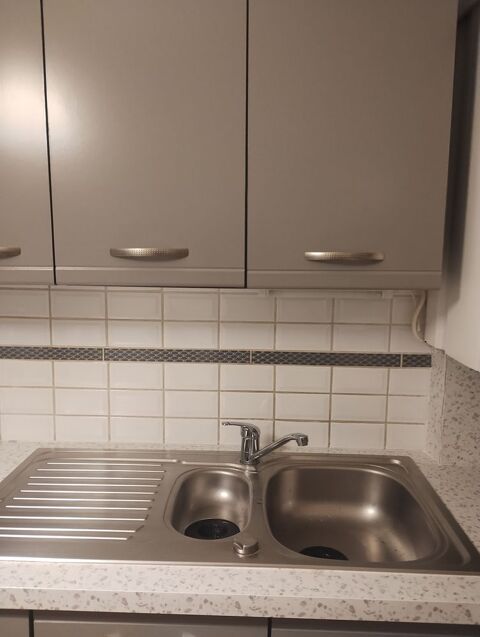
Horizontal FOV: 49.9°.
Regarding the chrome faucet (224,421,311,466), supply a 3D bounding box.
[{"bbox_3d":[0.062,0.318,1.245,0.107,0.115,0.207,-7,11,-44],"label":"chrome faucet"}]

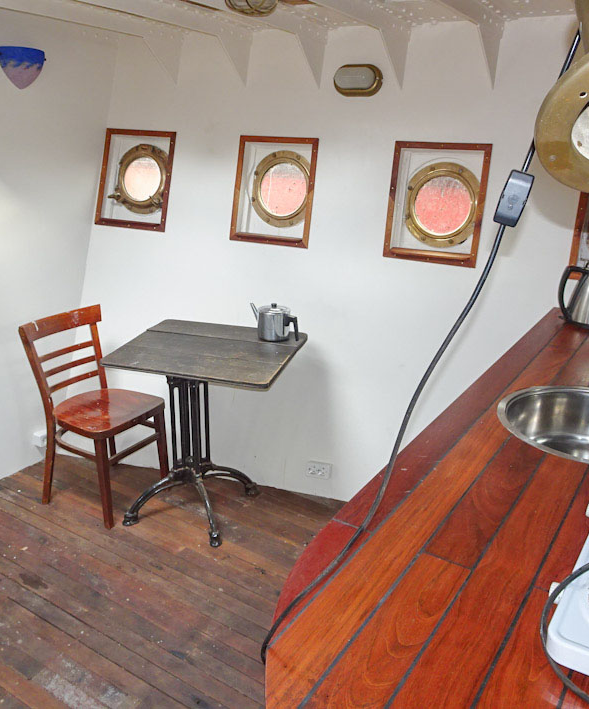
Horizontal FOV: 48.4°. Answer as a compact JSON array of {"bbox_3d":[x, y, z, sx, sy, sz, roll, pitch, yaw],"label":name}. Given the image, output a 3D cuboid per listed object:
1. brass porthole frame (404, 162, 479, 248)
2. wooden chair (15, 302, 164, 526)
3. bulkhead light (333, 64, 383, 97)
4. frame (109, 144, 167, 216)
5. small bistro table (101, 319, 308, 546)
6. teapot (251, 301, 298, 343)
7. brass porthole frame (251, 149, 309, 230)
[{"bbox_3d":[0.580,-0.584,2.559,0.328,0.328,0.060,10,7,21],"label":"brass porthole frame"},{"bbox_3d":[-0.813,0.247,2.749,0.420,0.810,0.420,15,25,31],"label":"wooden chair"},{"bbox_3d":[0.244,-1.055,2.530,0.195,0.105,0.080,10,7,21],"label":"bulkhead light"},{"bbox_3d":[-0.696,-0.815,3.051,0.335,0.325,0.080,10,7,21],"label":"frame"},{"bbox_3d":[-0.333,0.319,2.687,0.645,0.740,0.550,7,22,14],"label":"small bistro table"},{"bbox_3d":[-0.080,-0.135,2.646,0.235,0.147,0.132,16,26,34],"label":"teapot"},{"bbox_3d":[-0.040,-0.707,2.803,0.324,0.324,0.060,10,7,21],"label":"brass porthole frame"}]

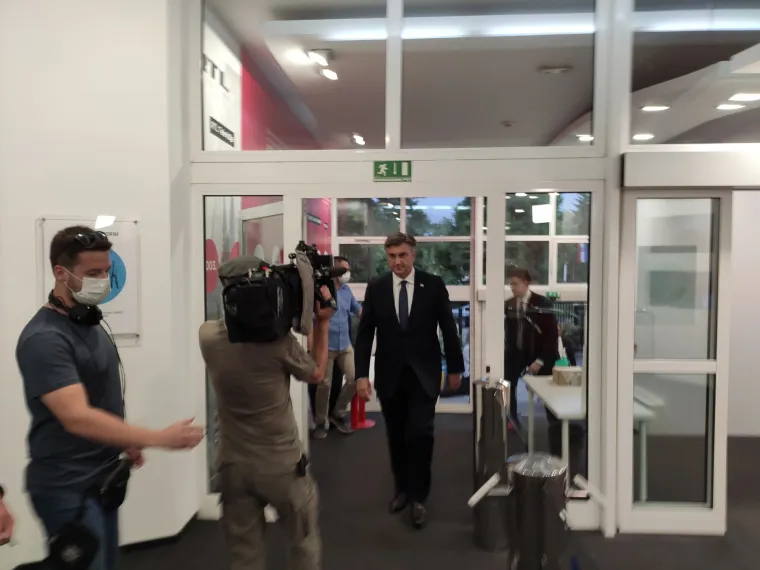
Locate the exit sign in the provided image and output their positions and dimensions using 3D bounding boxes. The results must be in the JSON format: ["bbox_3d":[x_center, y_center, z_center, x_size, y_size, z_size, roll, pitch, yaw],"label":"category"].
[{"bbox_3d":[0.079,-0.702,3.526,0.233,0.131,0.020,0,2,3],"label":"exit sign"}]

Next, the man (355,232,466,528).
[{"bbox_3d":[0.193,0.585,3.796,0.706,1.855,0.464,0,2,3],"label":"man"}]

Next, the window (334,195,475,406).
[{"bbox_3d":[0.265,0.191,6.304,1.562,2.439,0.081,0,2,3],"label":"window"}]

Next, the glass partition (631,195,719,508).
[{"bbox_3d":[1.796,0.406,3.505,0.534,1.915,0.050,0,2,3],"label":"glass partition"}]

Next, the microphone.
[{"bbox_3d":[-0.205,-0.054,2.520,0.050,0.050,0.181,1,2,31],"label":"microphone"}]

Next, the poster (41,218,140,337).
[{"bbox_3d":[-1.616,-0.028,3.206,0.470,0.658,0.020,-1,2,-25],"label":"poster"}]

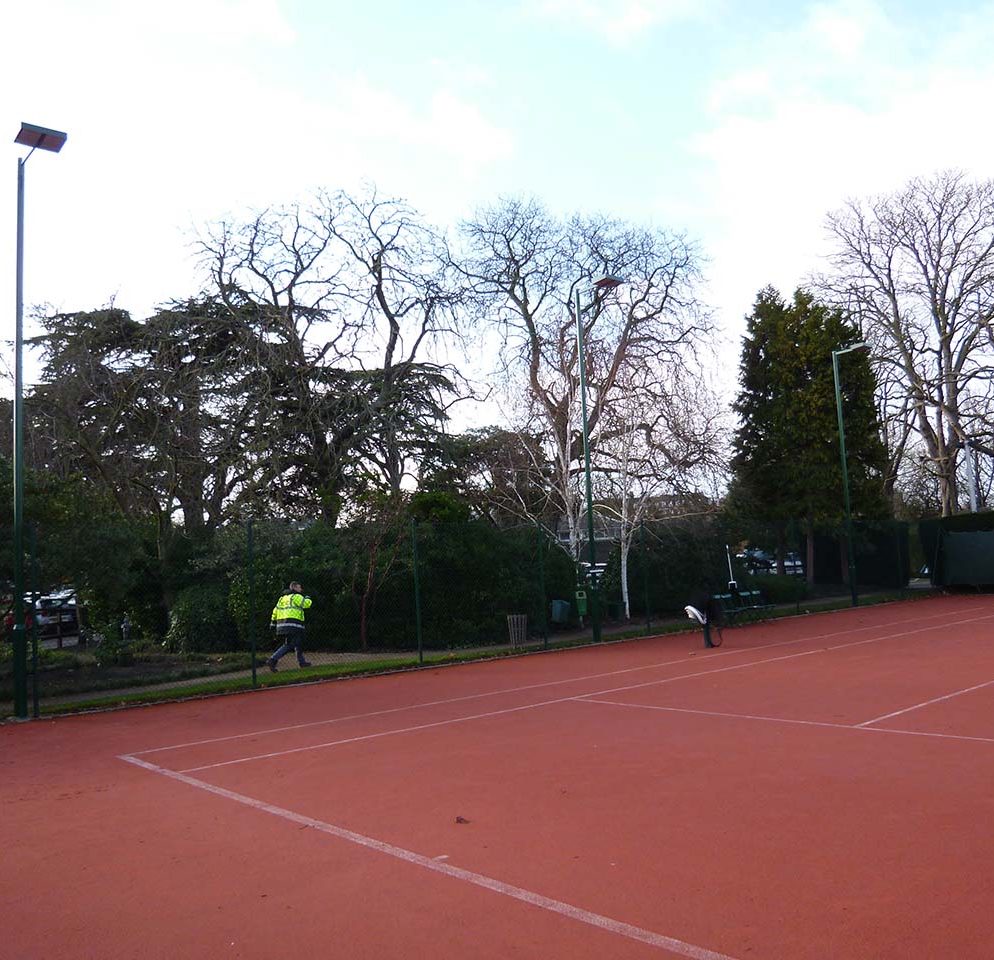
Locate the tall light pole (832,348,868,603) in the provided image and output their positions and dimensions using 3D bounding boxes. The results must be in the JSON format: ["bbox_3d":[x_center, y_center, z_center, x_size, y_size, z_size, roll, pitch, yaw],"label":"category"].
[{"bbox_3d":[11.740,-0.143,28.732,0.620,8.500,1.320,2,-7,-41],"label":"tall light pole"}]

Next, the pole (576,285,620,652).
[{"bbox_3d":[2.475,-0.482,20.511,0.620,8.450,1.320,2,-7,-41],"label":"pole"}]

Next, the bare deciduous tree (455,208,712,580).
[{"bbox_3d":[4.021,-3.537,39.000,11.000,18.000,10.500,-3,-5,6],"label":"bare deciduous tree"}]

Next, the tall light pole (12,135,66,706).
[{"bbox_3d":[-6.744,-0.840,12.872,0.620,8.500,1.320,2,-7,-41],"label":"tall light pole"}]

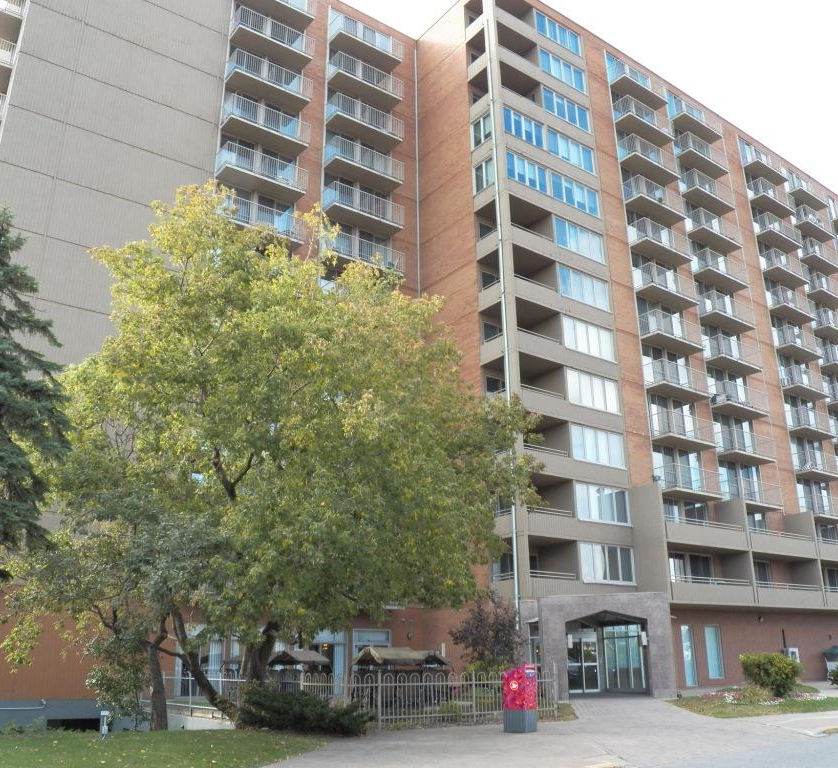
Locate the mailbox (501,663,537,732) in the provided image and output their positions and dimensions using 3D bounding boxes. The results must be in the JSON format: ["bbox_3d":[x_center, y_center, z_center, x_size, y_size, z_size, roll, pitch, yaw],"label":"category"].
[{"bbox_3d":[1.984,6.168,16.259,0.500,1.220,0.500,-13,-23,31],"label":"mailbox"}]

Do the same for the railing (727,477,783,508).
[{"bbox_3d":[17.134,5.716,42.473,3.936,1.191,1.040,14,-24,-35],"label":"railing"}]

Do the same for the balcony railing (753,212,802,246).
[{"bbox_3d":[24.043,-10.036,55.409,4.110,1.160,1.040,14,-24,-36],"label":"balcony railing"}]

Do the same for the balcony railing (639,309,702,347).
[{"bbox_3d":[13.367,-2.669,43.703,4.110,1.160,1.040,14,-24,-36],"label":"balcony railing"}]

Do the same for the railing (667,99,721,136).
[{"bbox_3d":[17.044,-16.149,50.944,3.953,1.197,1.052,14,-24,-35],"label":"railing"}]

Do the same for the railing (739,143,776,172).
[{"bbox_3d":[23.954,-15.046,57.136,4.110,1.160,1.040,14,-24,-36],"label":"railing"}]

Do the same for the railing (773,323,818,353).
[{"bbox_3d":[24.176,-2.521,52.818,4.110,1.160,1.040,14,-24,-36],"label":"railing"}]

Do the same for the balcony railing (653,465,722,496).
[{"bbox_3d":[13.194,4.774,40.234,3.968,1.136,1.078,14,-24,-35],"label":"balcony railing"}]

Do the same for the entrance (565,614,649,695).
[{"bbox_3d":[7.213,10.411,31.793,3.100,3.100,1.700,-3,-19,7],"label":"entrance"}]

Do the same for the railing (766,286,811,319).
[{"bbox_3d":[23.145,-4.839,51.364,3.887,1.191,1.040,14,-24,-35],"label":"railing"}]

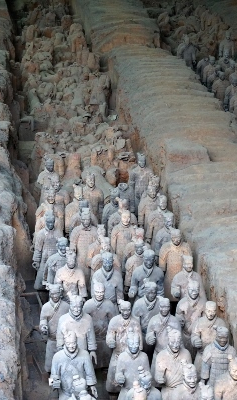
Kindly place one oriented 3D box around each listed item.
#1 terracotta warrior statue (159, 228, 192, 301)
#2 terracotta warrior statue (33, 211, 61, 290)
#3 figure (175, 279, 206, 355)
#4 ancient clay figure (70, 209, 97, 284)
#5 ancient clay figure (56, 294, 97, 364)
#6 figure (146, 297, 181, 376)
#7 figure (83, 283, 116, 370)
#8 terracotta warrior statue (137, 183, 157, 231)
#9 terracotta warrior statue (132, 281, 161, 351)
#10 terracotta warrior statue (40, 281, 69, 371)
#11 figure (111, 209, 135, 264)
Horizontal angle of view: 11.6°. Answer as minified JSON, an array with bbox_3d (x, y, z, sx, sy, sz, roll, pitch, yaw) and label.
[{"bbox_3d":[1.020,1.406,21.068,0.600,1.820,0.450,-1,17,-5],"label":"terracotta warrior statue"},{"bbox_3d":[-1.186,1.058,20.022,0.550,1.900,0.420,-3,18,-10],"label":"terracotta warrior statue"},{"bbox_3d":[1.147,2.142,18.660,0.540,1.820,0.450,-1,17,-5],"label":"figure"},{"bbox_3d":[-0.648,1.049,22.235,0.550,1.820,0.450,-1,17,-5],"label":"ancient clay figure"},{"bbox_3d":[-0.585,2.210,16.702,0.560,1.860,0.420,-2,18,-5],"label":"ancient clay figure"},{"bbox_3d":[0.686,2.353,17.970,0.570,1.820,0.450,-1,17,-5],"label":"figure"},{"bbox_3d":[-0.261,2.049,17.195,0.540,1.850,0.420,-1,18,-4],"label":"figure"},{"bbox_3d":[0.600,0.596,21.803,0.530,1.850,0.400,-2,18,-8],"label":"terracotta warrior statue"},{"bbox_3d":[0.465,2.049,17.195,0.540,1.850,0.420,-2,18,-8],"label":"terracotta warrior statue"},{"bbox_3d":[-0.984,2.187,18.513,0.530,1.820,0.450,-1,17,-5],"label":"terracotta warrior statue"},{"bbox_3d":[0.115,1.076,22.146,0.530,1.820,0.450,-1,17,-5],"label":"figure"}]

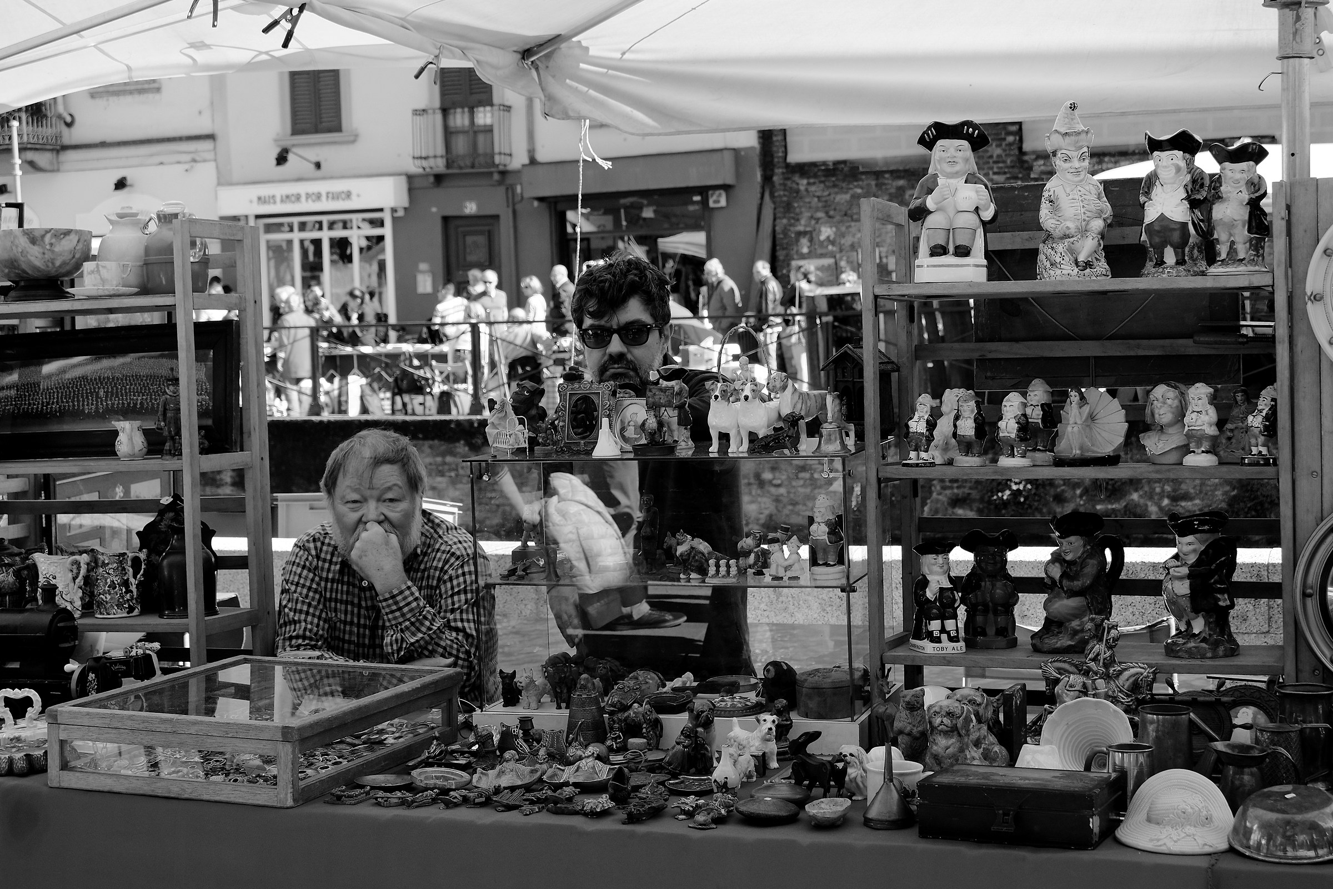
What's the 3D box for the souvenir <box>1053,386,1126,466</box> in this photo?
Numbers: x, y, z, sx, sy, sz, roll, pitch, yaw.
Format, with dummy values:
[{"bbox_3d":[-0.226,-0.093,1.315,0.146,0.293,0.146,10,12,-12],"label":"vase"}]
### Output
[{"bbox_3d":[0.715,-0.032,3.621,0.127,0.133,0.060,-1,2,16],"label":"souvenir"}]

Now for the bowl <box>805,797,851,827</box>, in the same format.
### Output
[{"bbox_3d":[0.225,0.512,2.990,0.064,0.027,0.066,-2,3,0],"label":"bowl"}]

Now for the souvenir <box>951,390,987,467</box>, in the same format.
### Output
[{"bbox_3d":[0.519,-0.028,3.682,0.055,0.130,0.055,-1,2,19],"label":"souvenir"}]

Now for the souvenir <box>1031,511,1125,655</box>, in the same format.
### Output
[{"bbox_3d":[0.700,0.236,3.656,0.148,0.241,0.112,-3,3,-28],"label":"souvenir"}]

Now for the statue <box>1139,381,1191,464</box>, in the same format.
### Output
[{"bbox_3d":[0.809,-0.035,3.478,0.085,0.132,0.074,1,4,40],"label":"statue"}]

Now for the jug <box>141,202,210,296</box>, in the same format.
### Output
[{"bbox_3d":[-1.002,-0.397,4.371,0.150,0.197,0.132,-1,2,22],"label":"jug"}]

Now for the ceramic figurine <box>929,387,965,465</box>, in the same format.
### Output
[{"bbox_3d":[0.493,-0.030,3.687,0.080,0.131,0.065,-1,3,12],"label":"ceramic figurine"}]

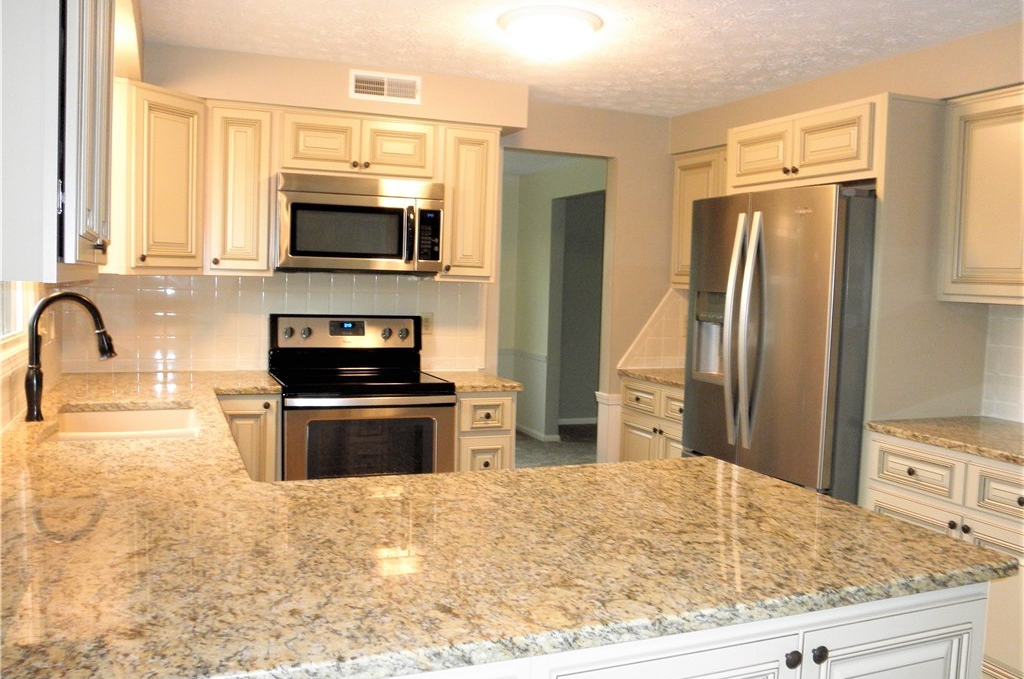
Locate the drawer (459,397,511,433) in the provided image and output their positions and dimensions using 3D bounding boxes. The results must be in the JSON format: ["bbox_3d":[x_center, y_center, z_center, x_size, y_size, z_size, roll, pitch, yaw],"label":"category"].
[{"bbox_3d":[-0.199,0.336,4.122,0.265,0.160,0.455,0,5,-23],"label":"drawer"}]

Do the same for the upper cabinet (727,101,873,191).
[{"bbox_3d":[1.462,-0.795,3.602,0.630,0.305,0.900,0,5,-23],"label":"upper cabinet"}]

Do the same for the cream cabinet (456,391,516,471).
[{"bbox_3d":[-0.241,0.658,4.205,0.313,0.877,0.585,0,5,-23],"label":"cream cabinet"}]

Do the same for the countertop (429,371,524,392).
[{"bbox_3d":[-0.221,0.204,4.163,0.340,0.035,0.600,0,5,-23],"label":"countertop"}]

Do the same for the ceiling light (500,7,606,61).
[{"bbox_3d":[0.138,-1.114,3.036,0.380,0.120,0.380,2,5,0],"label":"ceiling light"}]

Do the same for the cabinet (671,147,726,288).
[{"bbox_3d":[1.260,-0.654,4.576,0.305,0.773,0.840,0,5,-23],"label":"cabinet"}]

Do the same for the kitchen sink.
[{"bbox_3d":[-1.277,0.396,2.734,0.450,0.210,0.740,0,5,-23],"label":"kitchen sink"}]

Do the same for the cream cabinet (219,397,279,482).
[{"bbox_3d":[-1.247,0.657,3.781,0.310,0.877,0.585,0,5,-23],"label":"cream cabinet"}]

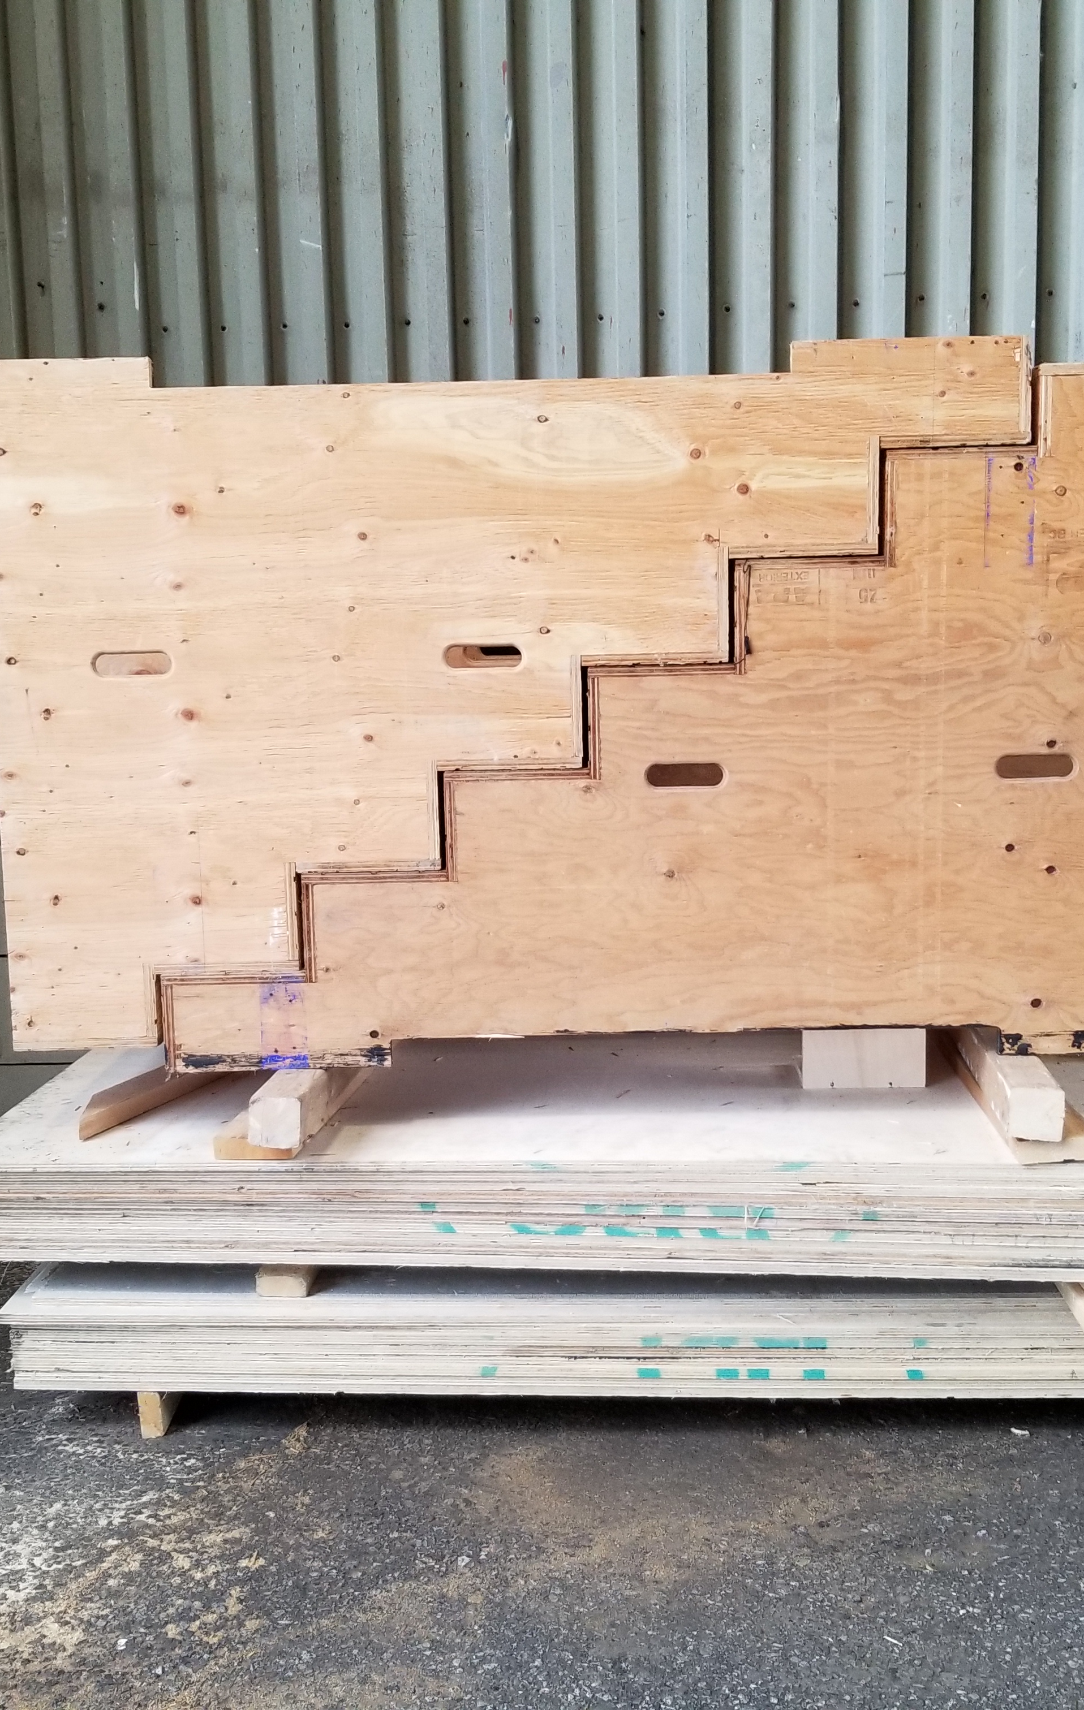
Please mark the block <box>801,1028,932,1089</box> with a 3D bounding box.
[{"bbox_3d":[0.631,0.384,3.415,0.238,0.118,0.170,-1,8,3],"label":"block"}]

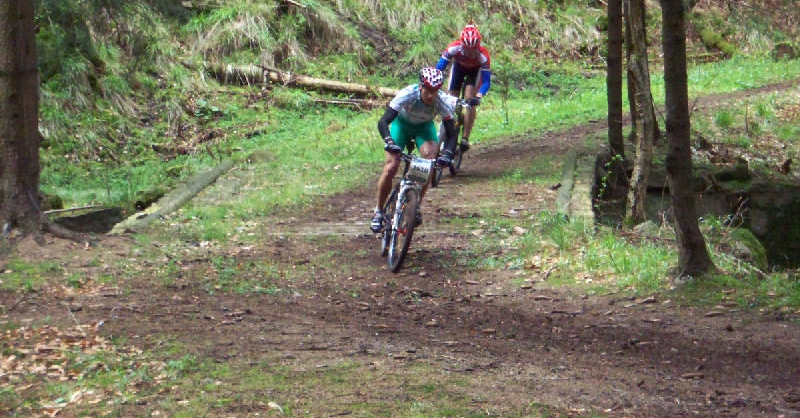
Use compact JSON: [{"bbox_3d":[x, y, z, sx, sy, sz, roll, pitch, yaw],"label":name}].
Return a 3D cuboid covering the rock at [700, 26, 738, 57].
[{"bbox_3d":[4.932,-2.586,42.000,0.580,0.460,0.500,0,3,0],"label":"rock"}]

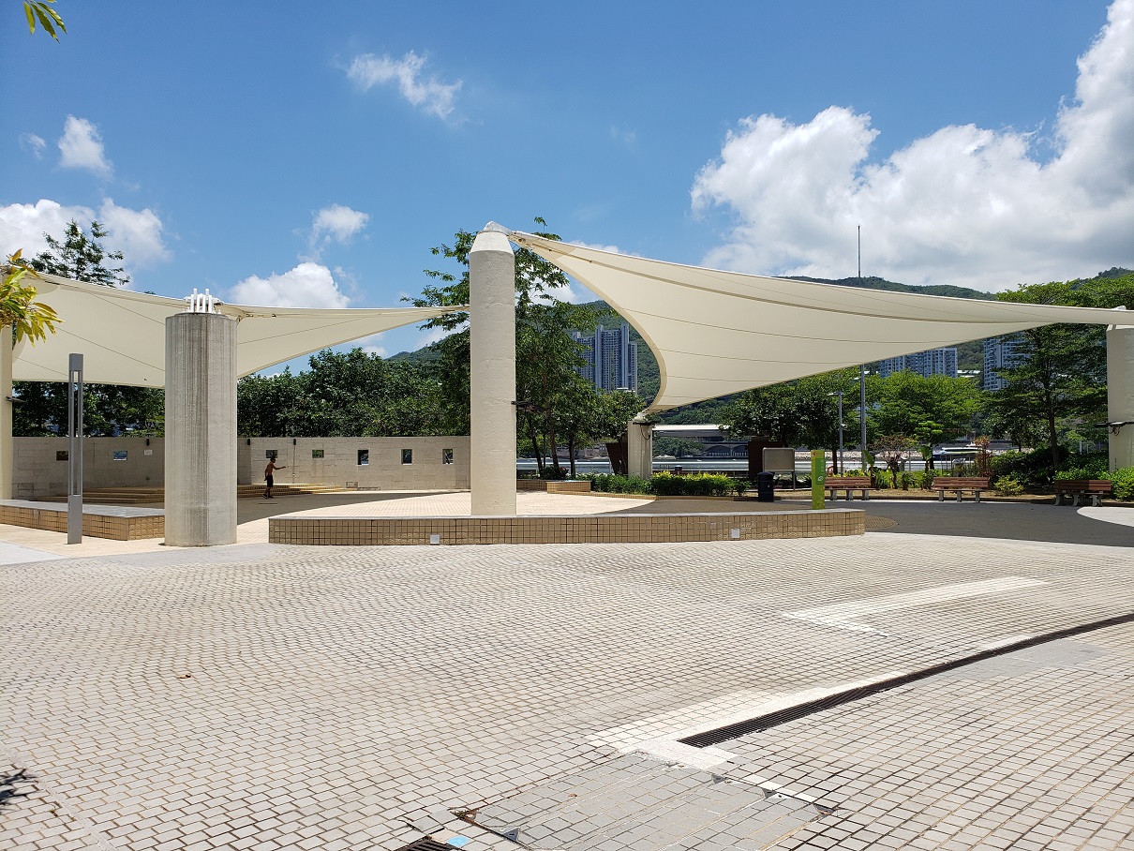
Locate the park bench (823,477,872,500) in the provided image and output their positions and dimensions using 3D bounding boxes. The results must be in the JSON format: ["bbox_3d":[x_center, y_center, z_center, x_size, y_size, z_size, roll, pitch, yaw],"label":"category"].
[{"bbox_3d":[9.404,2.118,28.400,1.650,0.790,0.620,-1,-1,7],"label":"park bench"}]

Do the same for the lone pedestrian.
[{"bbox_3d":[-11.686,2.116,34.100,0.800,1.640,0.550,0,-1,-22],"label":"lone pedestrian"}]

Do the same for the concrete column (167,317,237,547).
[{"bbox_3d":[-6.302,0.037,14.670,1.230,3.931,1.230,0,-1,0],"label":"concrete column"}]

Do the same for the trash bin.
[{"bbox_3d":[6.507,2.015,27.900,0.540,1.022,0.540,-1,-1,14],"label":"trash bin"}]

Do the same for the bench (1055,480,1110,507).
[{"bbox_3d":[15.504,2.035,25.600,1.650,0.790,0.620,-1,-2,37],"label":"bench"}]

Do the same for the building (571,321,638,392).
[{"bbox_3d":[43.020,-72.426,990.000,76.000,93.663,42.000,-1,-1,6],"label":"building"}]

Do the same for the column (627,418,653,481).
[{"bbox_3d":[2.875,1.242,33.500,0.980,3.110,0.980,0,-1,0],"label":"column"}]

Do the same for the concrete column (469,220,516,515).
[{"bbox_3d":[-1.625,-1.109,18.700,1.000,6.525,1.000,0,-1,0],"label":"concrete column"}]

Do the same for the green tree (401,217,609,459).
[{"bbox_3d":[-3.026,-3.530,42.000,9.700,13.408,9.200,0,-1,0],"label":"green tree"}]

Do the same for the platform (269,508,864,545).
[{"bbox_3d":[0.050,1.733,14.600,10.500,0.440,1.350,0,-1,-3],"label":"platform"}]

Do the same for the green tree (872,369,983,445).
[{"bbox_3d":[16.832,0.200,40.000,5.300,5.460,5.000,0,-1,0],"label":"green tree"}]

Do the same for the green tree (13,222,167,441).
[{"bbox_3d":[-23.116,-3.253,41.000,7.200,13.115,6.800,0,-1,0],"label":"green tree"}]

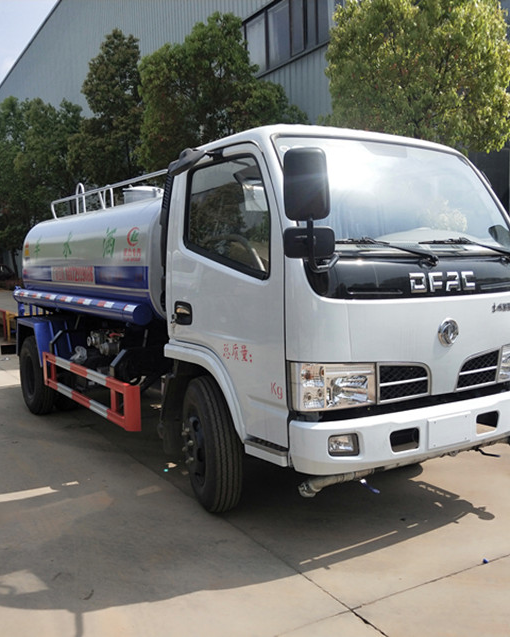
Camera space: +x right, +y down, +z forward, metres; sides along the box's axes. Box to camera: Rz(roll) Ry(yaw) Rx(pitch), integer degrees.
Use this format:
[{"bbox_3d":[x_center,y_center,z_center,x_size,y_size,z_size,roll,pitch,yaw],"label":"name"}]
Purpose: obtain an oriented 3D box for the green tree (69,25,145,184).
[{"bbox_3d":[-4.953,-4.826,20.227,2.800,9.110,2.800,-2,5,-13],"label":"green tree"}]

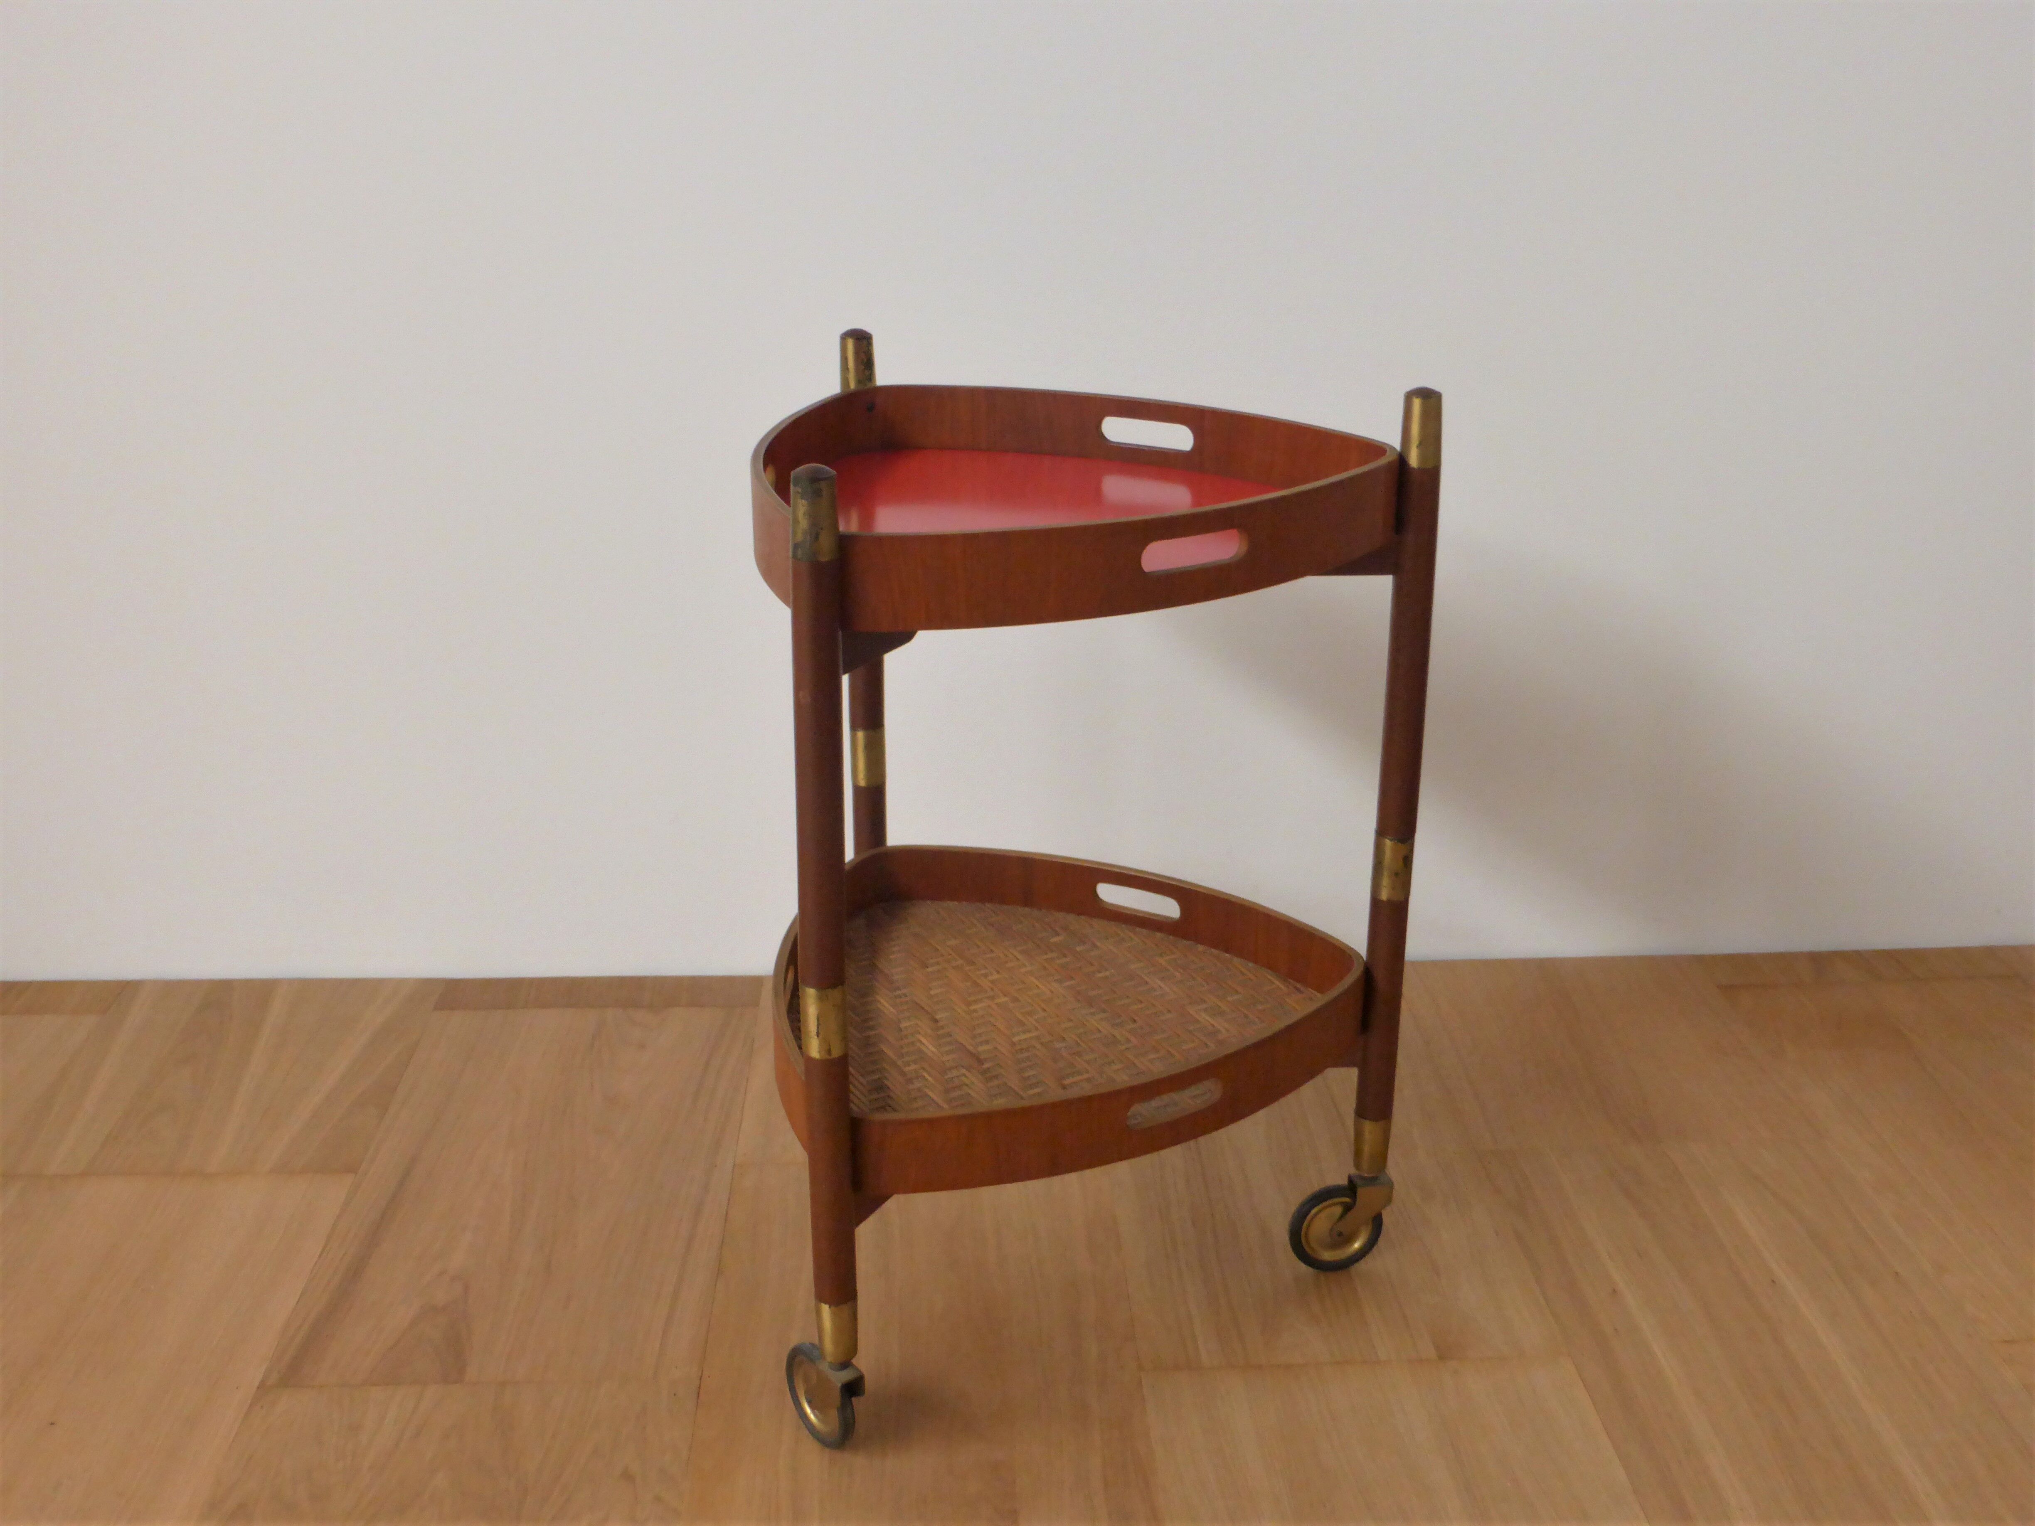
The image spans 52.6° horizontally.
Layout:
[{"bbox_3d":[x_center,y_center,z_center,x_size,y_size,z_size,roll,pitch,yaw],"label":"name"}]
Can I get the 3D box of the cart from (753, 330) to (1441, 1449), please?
[{"bbox_3d":[0.056,0.069,1.513,0.474,0.691,0.490,0,21,-1],"label":"cart"}]

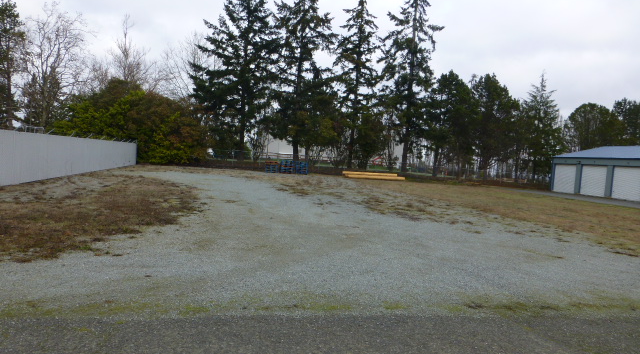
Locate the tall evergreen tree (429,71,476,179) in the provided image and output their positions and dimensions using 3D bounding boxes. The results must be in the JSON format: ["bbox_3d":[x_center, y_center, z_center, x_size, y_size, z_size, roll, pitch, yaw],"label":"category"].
[{"bbox_3d":[16.330,-6.400,54.690,5.550,13.090,5.380,4,3,16],"label":"tall evergreen tree"}]

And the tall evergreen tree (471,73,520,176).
[{"bbox_3d":[21.700,-6.220,54.700,5.790,12.970,5.620,4,3,21],"label":"tall evergreen tree"}]

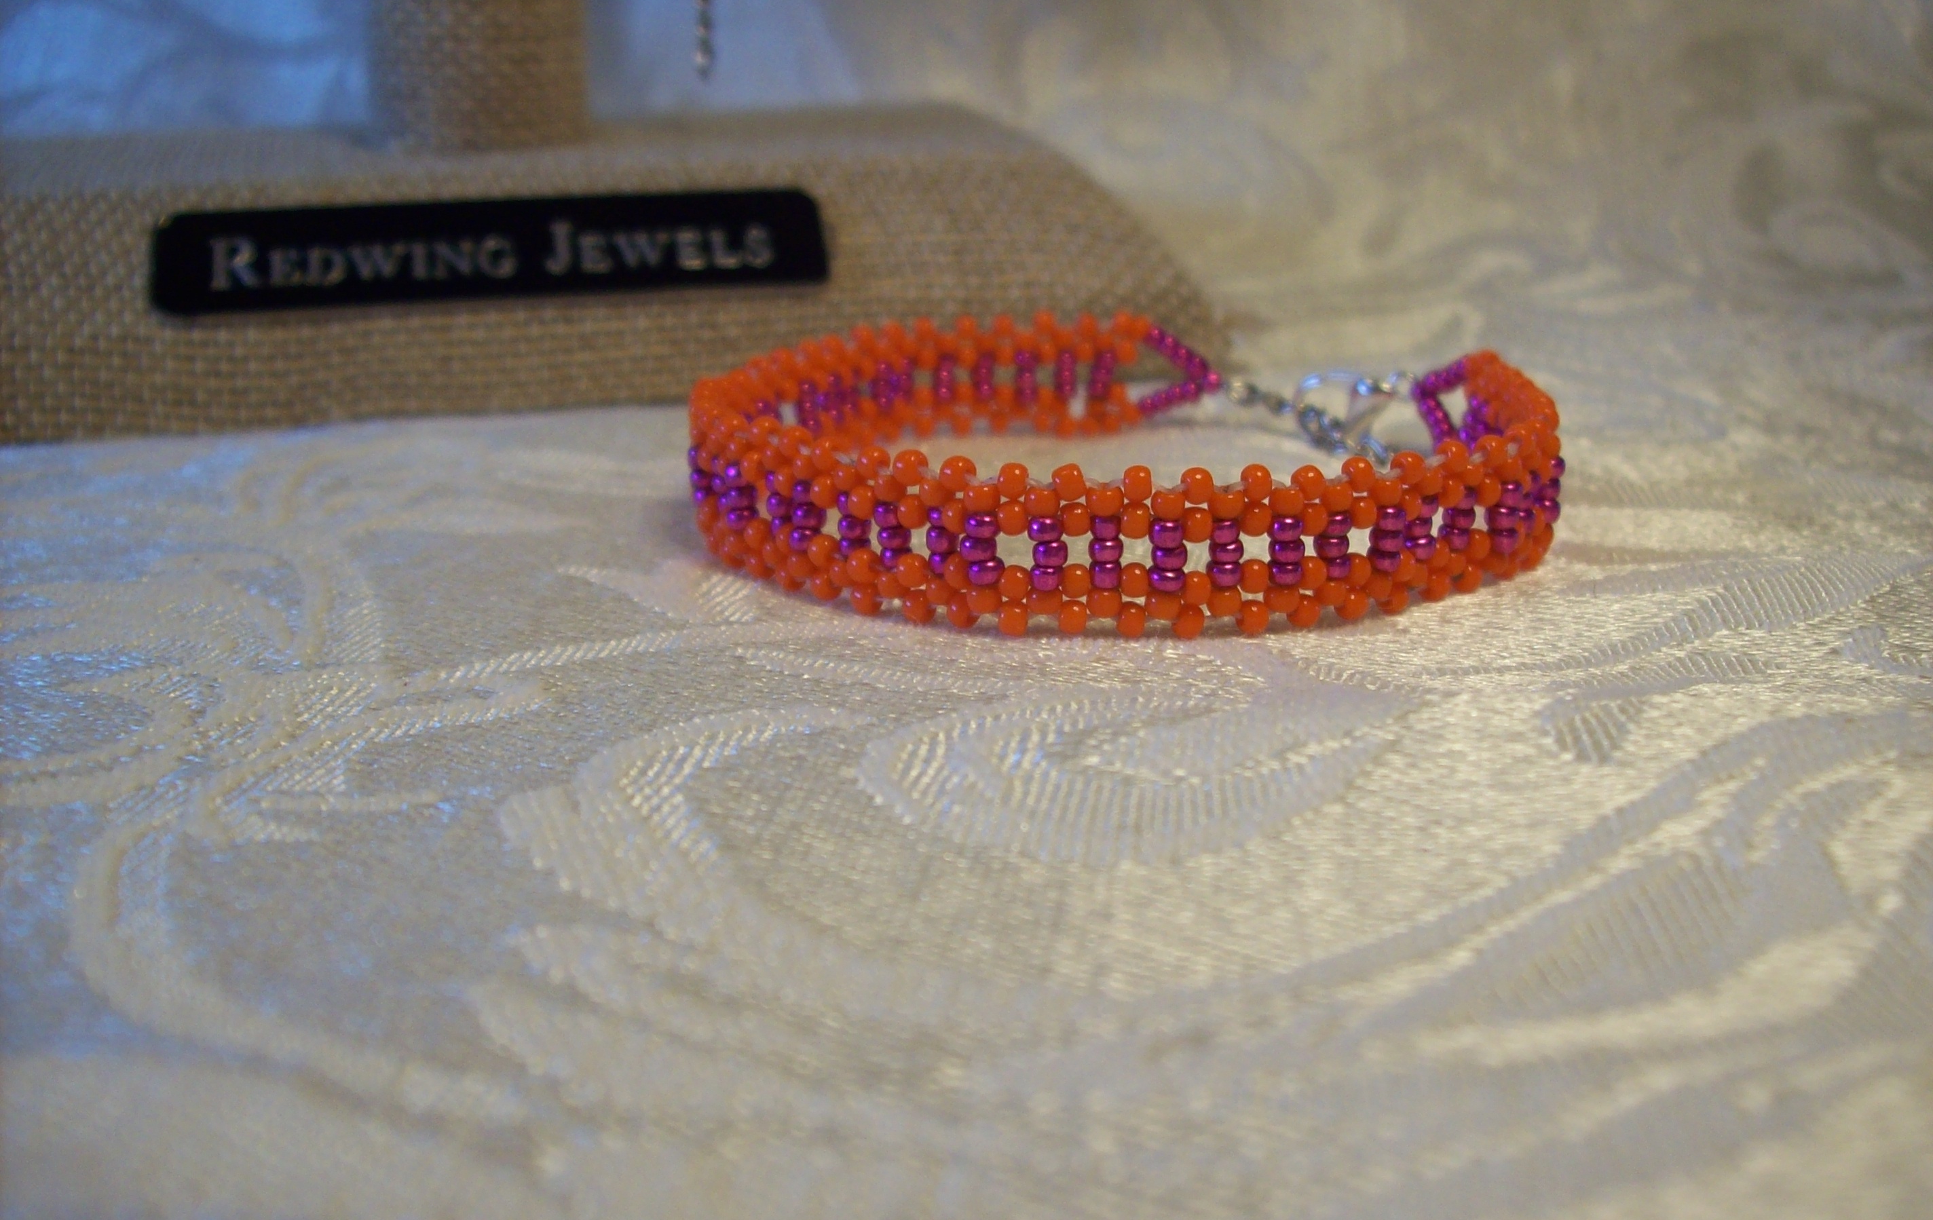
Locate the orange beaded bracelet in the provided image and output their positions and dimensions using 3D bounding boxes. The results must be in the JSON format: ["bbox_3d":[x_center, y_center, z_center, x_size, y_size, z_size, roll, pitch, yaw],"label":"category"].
[{"bbox_3d":[0.012,-0.012,0.148,0.062,0.011,0.059,2,17,0],"label":"orange beaded bracelet"}]

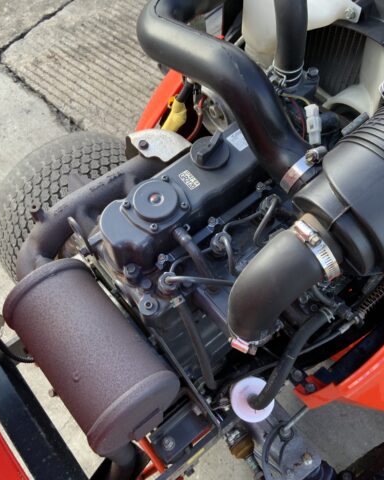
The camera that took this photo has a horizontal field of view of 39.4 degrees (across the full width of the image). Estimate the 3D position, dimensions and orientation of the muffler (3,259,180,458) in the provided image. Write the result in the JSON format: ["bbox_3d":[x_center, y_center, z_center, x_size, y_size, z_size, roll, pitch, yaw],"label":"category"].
[{"bbox_3d":[-0.118,0.132,0.631,0.118,0.118,0.196,-36,71,-12],"label":"muffler"}]

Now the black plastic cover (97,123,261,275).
[{"bbox_3d":[-0.003,-0.050,0.633,0.225,0.076,0.078,-36,71,-12],"label":"black plastic cover"}]

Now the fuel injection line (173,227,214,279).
[{"bbox_3d":[0.003,0.016,0.614,0.022,0.045,0.072,-36,71,-12],"label":"fuel injection line"}]

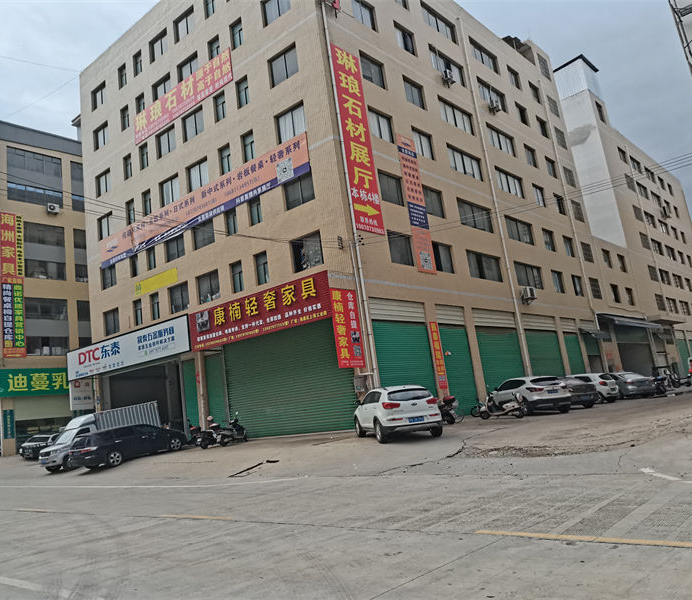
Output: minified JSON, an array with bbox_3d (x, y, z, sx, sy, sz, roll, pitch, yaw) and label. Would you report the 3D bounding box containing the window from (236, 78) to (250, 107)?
[{"bbox_3d":[-5.032,-10.230,29.800,0.850,1.500,0.200,-16,-14,37],"label":"window"}]

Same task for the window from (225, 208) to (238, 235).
[{"bbox_3d":[-5.604,-3.960,29.861,0.857,1.463,0.200,-15,-13,38],"label":"window"}]

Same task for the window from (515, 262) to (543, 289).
[{"bbox_3d":[11.457,-1.497,37.767,0.200,1.500,3.750,-17,-14,39],"label":"window"}]

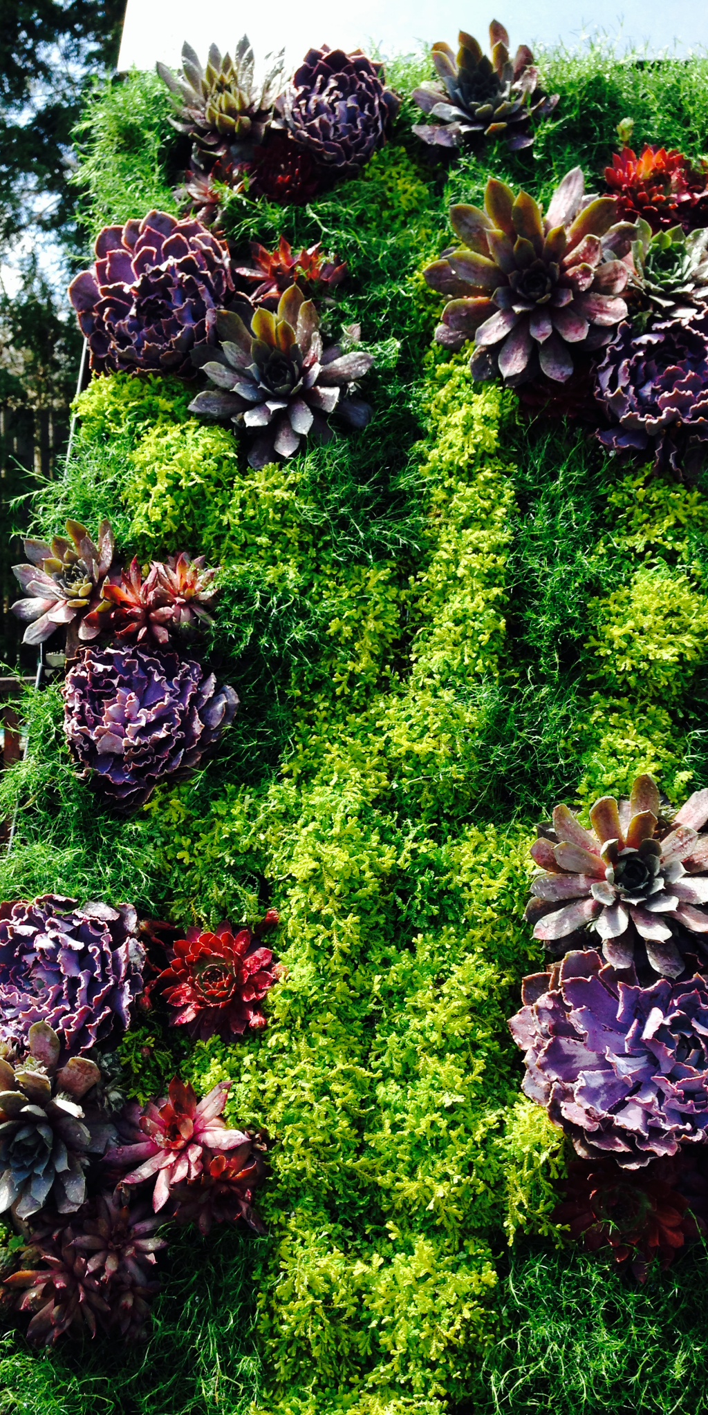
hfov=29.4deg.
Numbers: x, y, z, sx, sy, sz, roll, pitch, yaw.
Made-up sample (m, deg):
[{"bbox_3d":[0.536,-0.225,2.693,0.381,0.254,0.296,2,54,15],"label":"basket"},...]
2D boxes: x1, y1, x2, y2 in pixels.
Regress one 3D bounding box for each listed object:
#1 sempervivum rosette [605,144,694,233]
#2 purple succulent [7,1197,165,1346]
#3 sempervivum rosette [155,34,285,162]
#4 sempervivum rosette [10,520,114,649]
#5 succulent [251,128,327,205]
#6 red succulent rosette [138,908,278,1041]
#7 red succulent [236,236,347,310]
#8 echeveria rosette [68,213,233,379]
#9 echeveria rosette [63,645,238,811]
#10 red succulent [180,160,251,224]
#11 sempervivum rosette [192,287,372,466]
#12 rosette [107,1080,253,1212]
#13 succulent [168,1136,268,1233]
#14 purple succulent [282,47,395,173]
[{"bbox_3d":[0.261,-0.457,1.191,0.083,0.083,0.041,2,-19,6],"label":"sempervivum rosette"},{"bbox_3d":[-0.185,0.387,0.933,0.103,0.103,0.043,2,-19,6],"label":"purple succulent"},{"bbox_3d":[-0.123,-0.562,1.253,0.120,0.120,0.066,2,-19,6],"label":"sempervivum rosette"},{"bbox_3d":[-0.239,-0.101,1.109,0.098,0.098,0.049,2,-19,6],"label":"sempervivum rosette"},{"bbox_3d":[-0.057,-0.501,1.238,0.080,0.080,0.040,2,-11,4],"label":"succulent"},{"bbox_3d":[-0.105,0.203,1.014,0.097,0.097,0.047,1,-19,7],"label":"red succulent rosette"},{"bbox_3d":[-0.056,-0.388,1.219,0.100,0.100,0.050,1,-19,7],"label":"red succulent"},{"bbox_3d":[-0.181,-0.371,1.210,0.150,0.150,0.082,1,-19,7],"label":"echeveria rosette"},{"bbox_3d":[-0.163,0.016,1.075,0.134,0.134,0.070,1,-19,7],"label":"echeveria rosette"},{"bbox_3d":[-0.130,-0.481,1.265,0.075,0.075,0.041,1,-19,7],"label":"red succulent"},{"bbox_3d":[-0.062,-0.279,1.144,0.153,0.153,0.069,3,-3,1],"label":"sempervivum rosette"},{"bbox_3d":[-0.126,0.316,0.973,0.104,0.104,0.052,1,-19,7],"label":"rosette"},{"bbox_3d":[-0.095,0.335,0.948,0.068,0.068,0.034,2,-19,6],"label":"succulent"},{"bbox_3d":[-0.013,-0.548,1.237,0.109,0.109,0.066,2,-7,4],"label":"purple succulent"}]

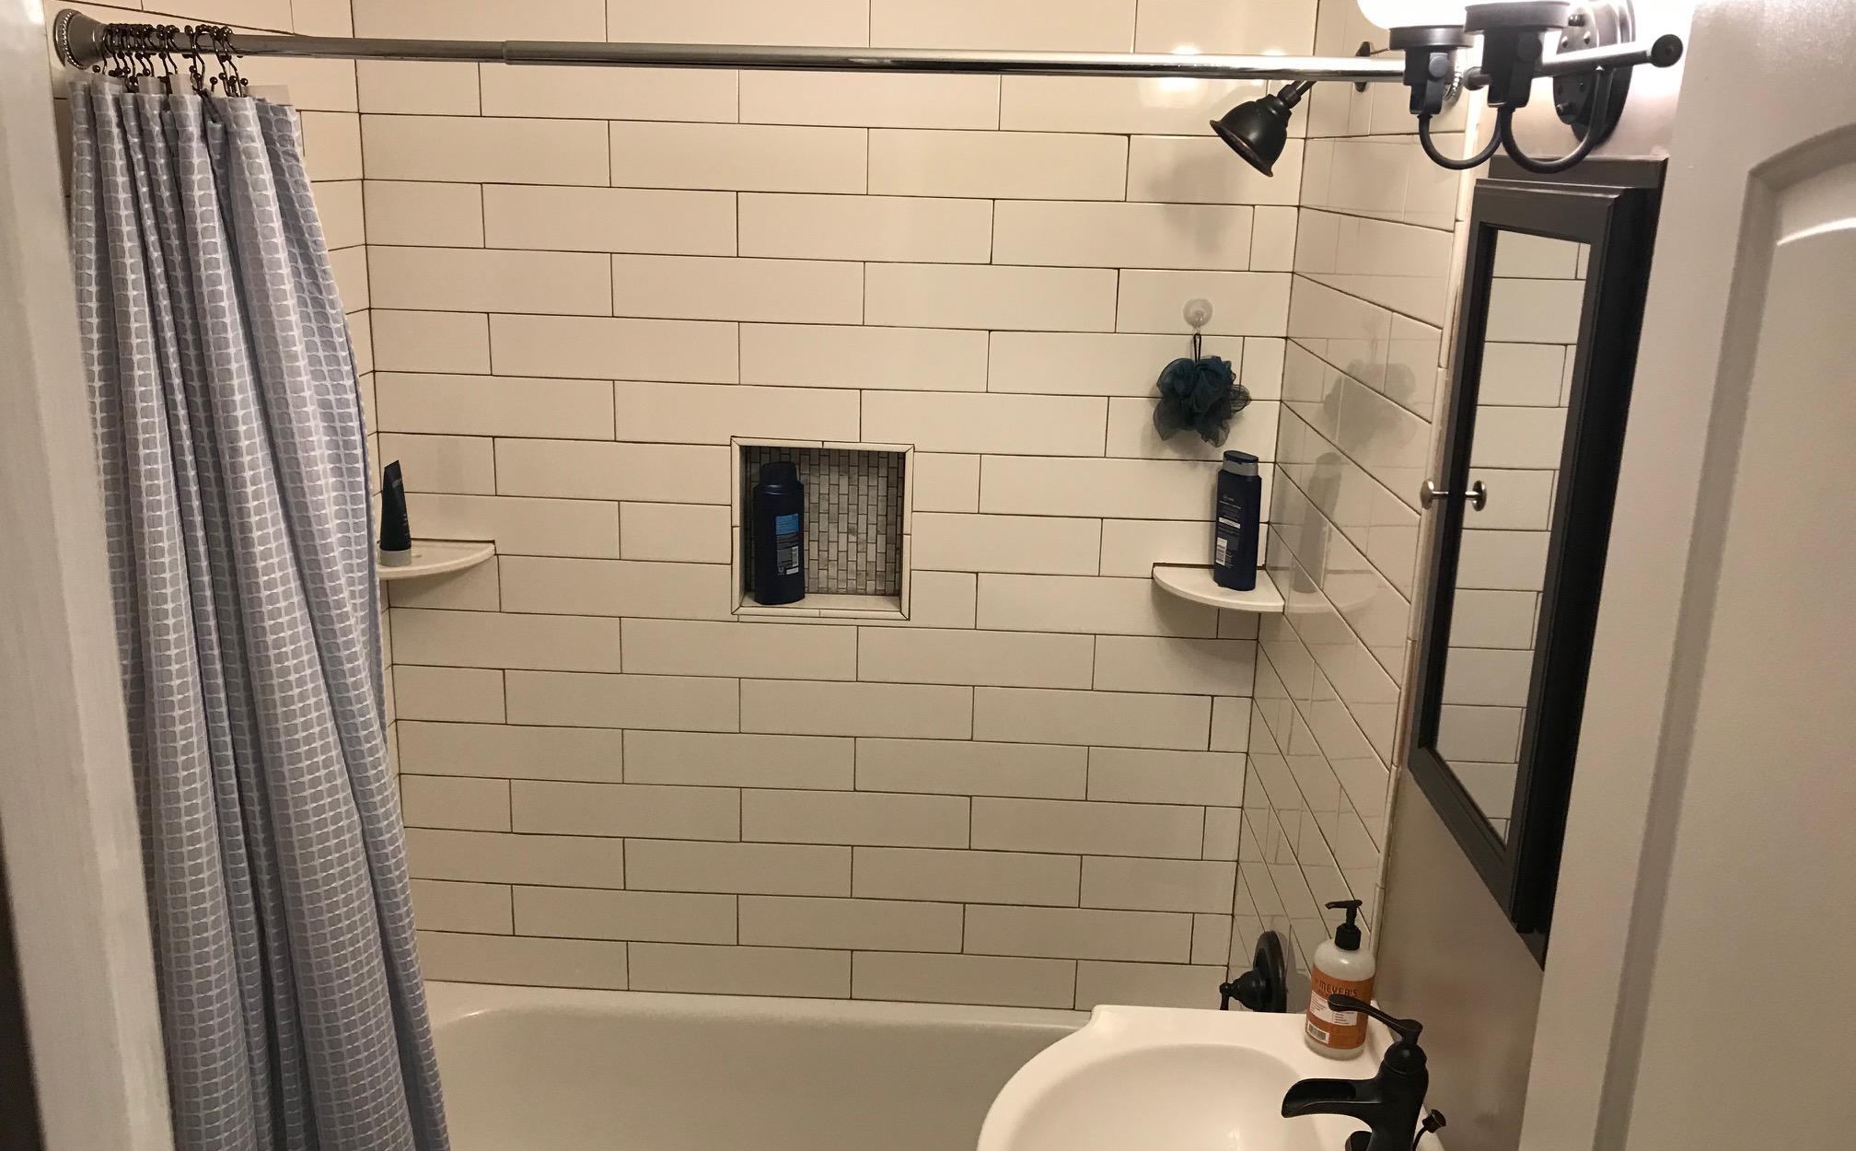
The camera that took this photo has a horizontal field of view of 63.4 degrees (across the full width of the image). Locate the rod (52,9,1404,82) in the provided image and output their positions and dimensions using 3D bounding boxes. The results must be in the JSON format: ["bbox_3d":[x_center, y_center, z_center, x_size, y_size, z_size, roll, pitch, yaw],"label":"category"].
[{"bbox_3d":[-0.176,-0.558,1.615,1.489,0.062,0.062,1,15,0],"label":"rod"}]

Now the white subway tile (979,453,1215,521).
[{"bbox_3d":[0.297,-0.146,2.499,0.406,0.100,0.010,2,15,1],"label":"white subway tile"}]

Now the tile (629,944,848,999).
[{"bbox_3d":[-0.343,0.720,2.745,0.406,0.098,0.010,2,15,1],"label":"tile"}]

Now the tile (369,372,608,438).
[{"bbox_3d":[-0.719,-0.281,2.502,0.398,0.101,0.009,2,15,1],"label":"tile"}]

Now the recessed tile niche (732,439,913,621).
[{"bbox_3d":[-0.177,-0.087,2.568,0.302,0.305,0.096,2,15,1],"label":"recessed tile niche"}]

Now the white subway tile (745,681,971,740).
[{"bbox_3d":[-0.124,0.233,2.619,0.405,0.101,0.009,2,15,1],"label":"white subway tile"}]

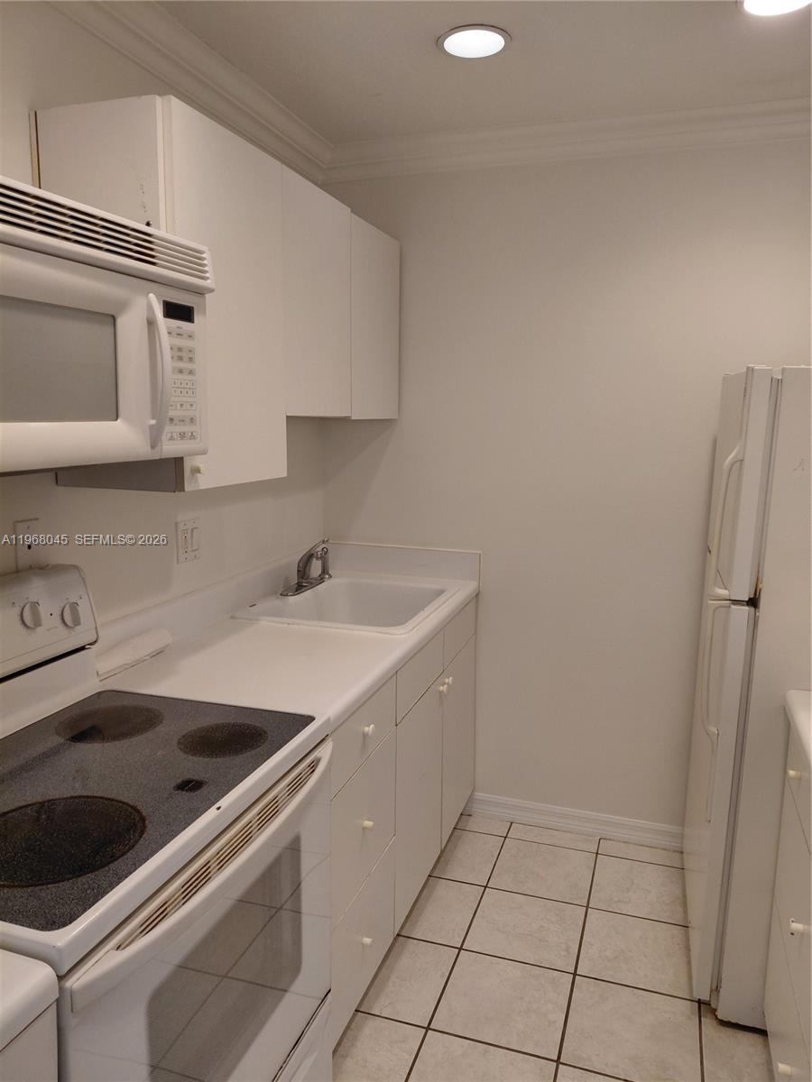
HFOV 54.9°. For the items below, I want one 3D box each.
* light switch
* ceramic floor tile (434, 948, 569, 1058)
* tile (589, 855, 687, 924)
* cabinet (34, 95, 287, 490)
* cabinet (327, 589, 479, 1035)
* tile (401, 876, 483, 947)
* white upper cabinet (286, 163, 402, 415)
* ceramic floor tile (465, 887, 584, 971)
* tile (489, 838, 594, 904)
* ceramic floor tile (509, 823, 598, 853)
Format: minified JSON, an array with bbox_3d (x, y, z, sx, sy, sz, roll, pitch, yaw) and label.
[{"bbox_3d":[-0.622,-0.008,2.235,0.010,0.120,0.116,3,9,19],"label":"light switch"},{"bbox_3d":[0.262,1.213,2.057,0.314,0.010,0.314,3,9,19],"label":"ceramic floor tile"},{"bbox_3d":[0.785,1.158,2.594,0.325,0.010,0.325,3,9,19],"label":"tile"},{"bbox_3d":[-0.548,-0.540,1.883,0.328,0.794,0.471,3,9,19],"label":"cabinet"},{"bbox_3d":[-0.253,0.726,2.451,0.623,0.879,1.378,3,9,19],"label":"cabinet"},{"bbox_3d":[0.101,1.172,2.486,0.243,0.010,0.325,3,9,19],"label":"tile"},{"bbox_3d":[-0.318,-0.705,2.476,0.319,0.626,0.894,3,9,19],"label":"white upper cabinet"},{"bbox_3d":[0.366,1.168,2.358,0.314,0.010,0.314,3,9,19],"label":"ceramic floor tile"},{"bbox_3d":[0.470,1.123,2.659,0.314,0.010,0.314,3,9,19],"label":"tile"},{"bbox_3d":[0.541,1.093,2.863,0.314,0.010,0.105,3,9,19],"label":"ceramic floor tile"}]

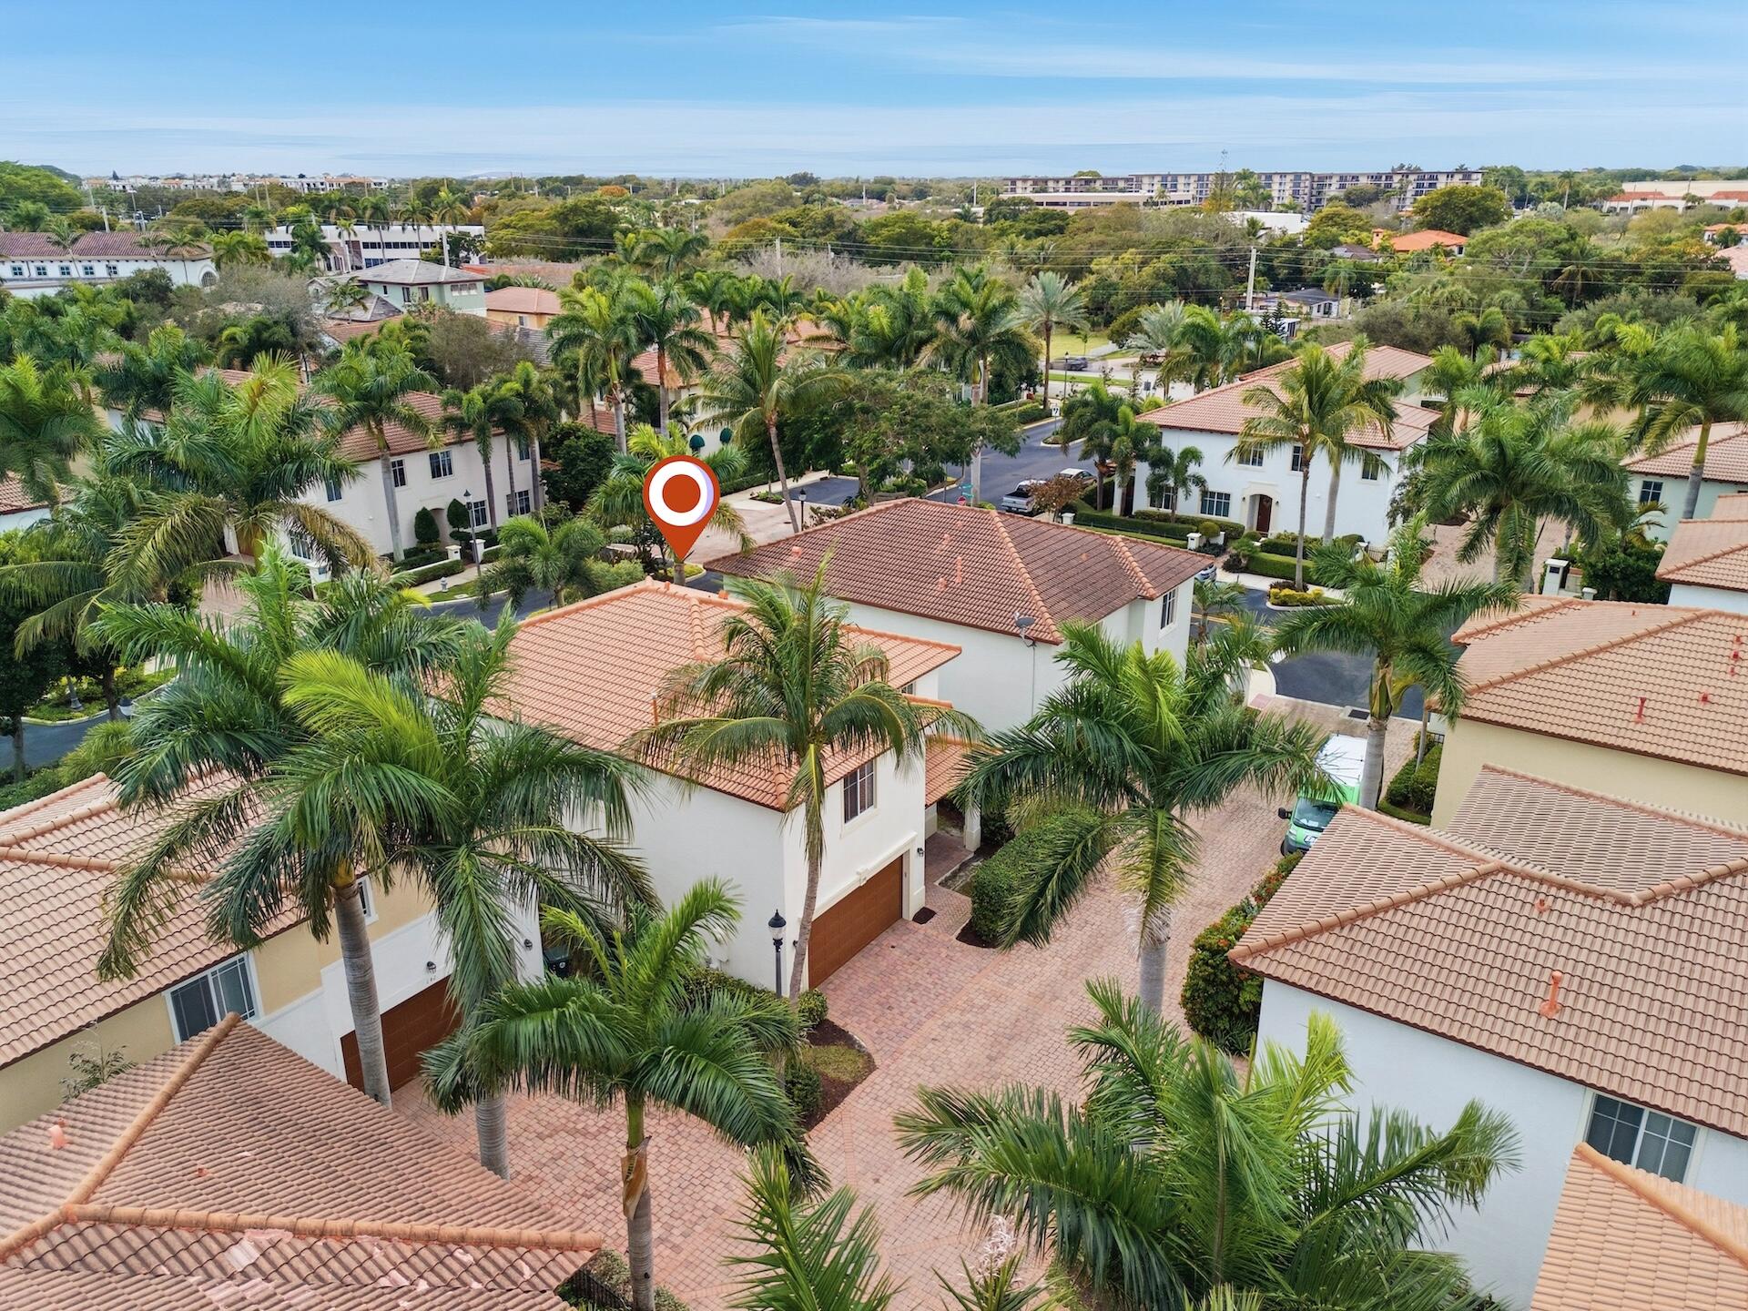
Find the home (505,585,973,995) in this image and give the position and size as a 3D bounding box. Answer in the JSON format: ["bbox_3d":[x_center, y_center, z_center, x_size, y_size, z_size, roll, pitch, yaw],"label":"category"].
[{"bbox_3d":[-5.931,2.191,43.237,17.370,8.690,13.740,13,24,32],"label":"home"}]

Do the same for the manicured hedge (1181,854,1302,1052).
[{"bbox_3d":[11.550,8.570,35.855,2.120,2.420,7.680,13,24,31],"label":"manicured hedge"}]

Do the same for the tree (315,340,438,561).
[{"bbox_3d":[-27.449,-11.224,68.051,6.170,12.420,6.170,-8,22,-21],"label":"tree"}]

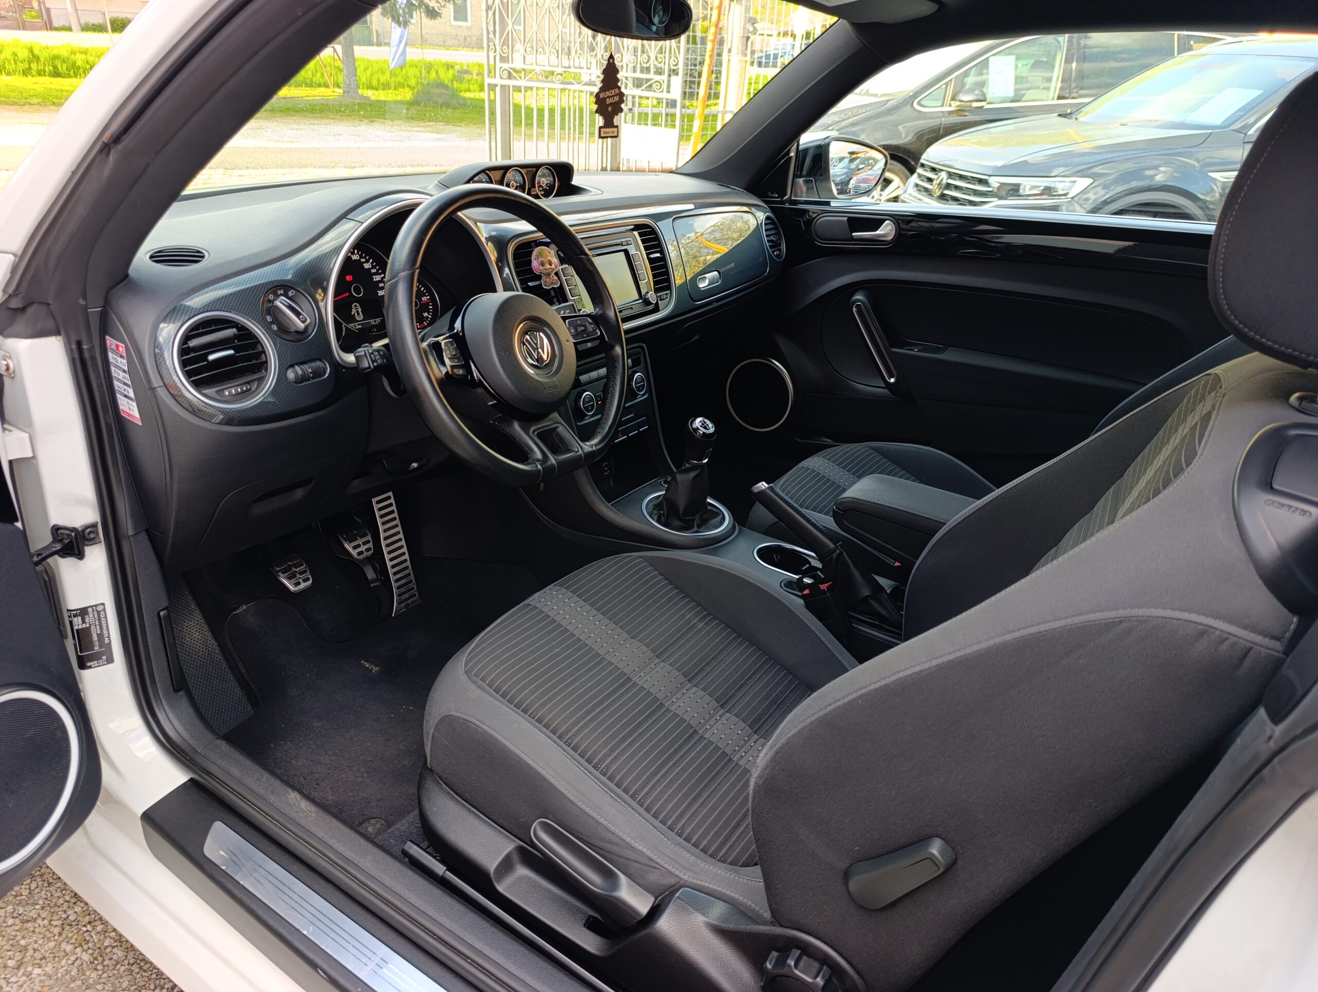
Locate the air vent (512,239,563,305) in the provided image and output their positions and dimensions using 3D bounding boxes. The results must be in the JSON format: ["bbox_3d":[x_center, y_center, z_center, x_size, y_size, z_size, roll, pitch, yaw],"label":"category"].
[{"bbox_3d":[-0.182,-0.333,1.308,0.035,0.097,0.087,4,22,36],"label":"air vent"}]

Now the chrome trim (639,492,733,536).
[{"bbox_3d":[0.046,0.032,1.488,0.150,0.020,0.150,7,30,-4],"label":"chrome trim"}]

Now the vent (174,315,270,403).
[{"bbox_3d":[-0.470,-0.147,0.943,0.045,0.106,0.106,-6,15,42],"label":"vent"}]

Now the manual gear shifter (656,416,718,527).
[{"bbox_3d":[0.050,-0.047,1.449,0.110,0.180,0.100,2,24,-1],"label":"manual gear shifter"}]

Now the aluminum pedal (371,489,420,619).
[{"bbox_3d":[-0.491,0.106,1.621,0.030,0.228,0.048,-1,13,37],"label":"aluminum pedal"}]

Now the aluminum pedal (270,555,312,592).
[{"bbox_3d":[-0.587,0.125,1.405,0.025,0.051,0.052,-28,1,40],"label":"aluminum pedal"}]

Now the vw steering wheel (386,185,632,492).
[{"bbox_3d":[-0.182,-0.198,1.080,0.100,0.360,0.370,-6,16,40],"label":"vw steering wheel"}]

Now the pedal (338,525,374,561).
[{"bbox_3d":[-0.516,0.080,1.499,0.022,0.052,0.062,-22,5,41],"label":"pedal"}]

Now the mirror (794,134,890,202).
[{"bbox_3d":[0.428,-0.762,2.043,0.220,0.150,0.130,-19,32,-37],"label":"mirror"}]

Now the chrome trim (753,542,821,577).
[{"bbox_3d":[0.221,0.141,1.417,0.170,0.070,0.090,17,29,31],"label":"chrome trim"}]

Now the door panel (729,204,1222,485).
[{"bbox_3d":[0.652,-0.295,1.853,1.080,0.600,0.140,18,28,30],"label":"door panel"}]

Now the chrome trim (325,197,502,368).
[{"bbox_3d":[-0.308,-0.291,1.144,0.055,0.205,0.305,2,20,36],"label":"chrome trim"}]

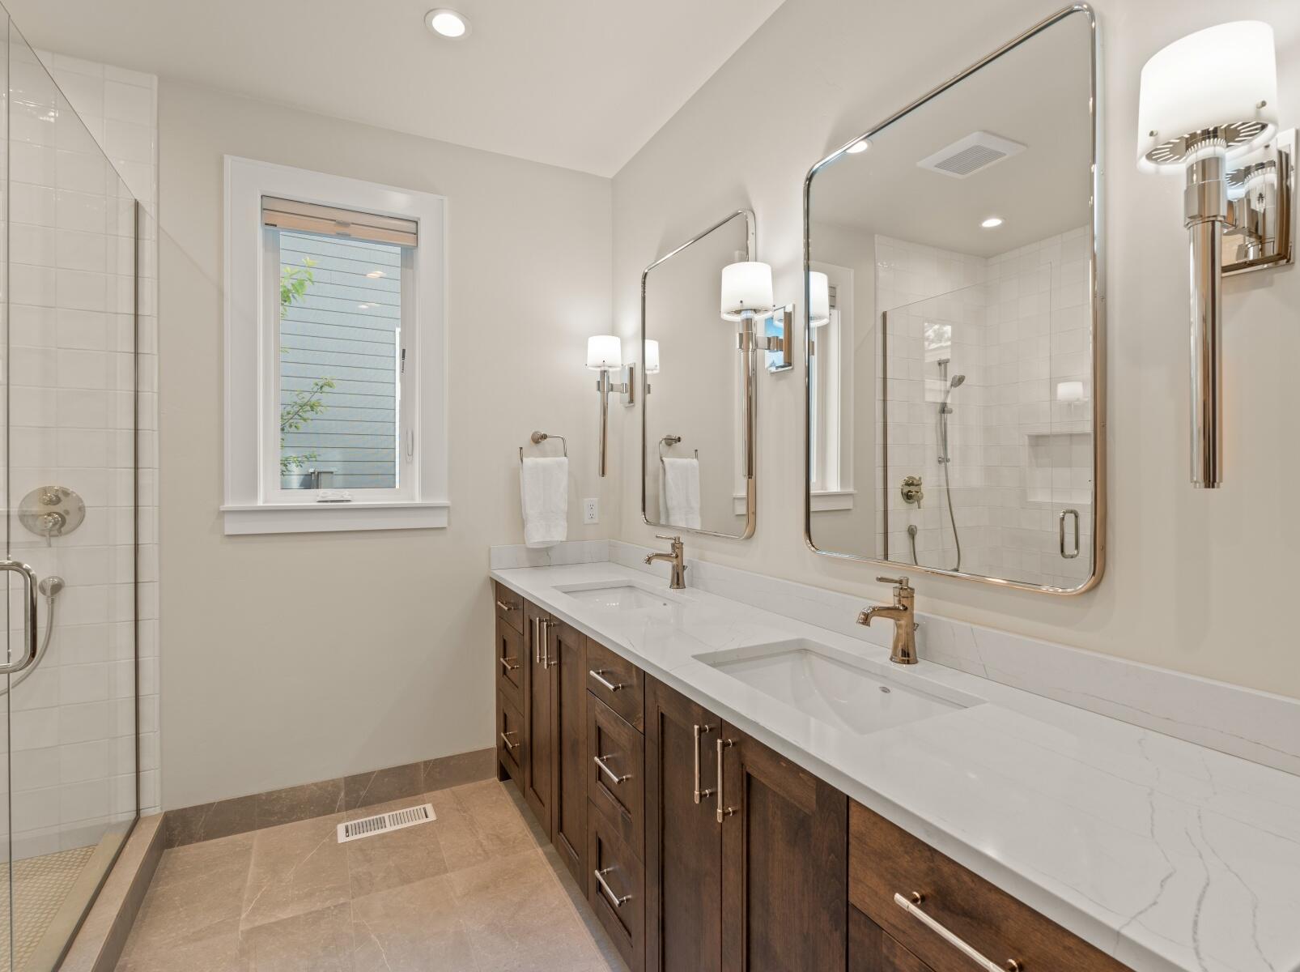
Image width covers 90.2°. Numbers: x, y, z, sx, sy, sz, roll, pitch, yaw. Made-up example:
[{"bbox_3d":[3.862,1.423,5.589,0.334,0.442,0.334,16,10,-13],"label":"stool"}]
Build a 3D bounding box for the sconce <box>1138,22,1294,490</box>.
[{"bbox_3d":[0.786,-0.293,0.901,0.201,0.596,0.154,0,1,-27],"label":"sconce"}]

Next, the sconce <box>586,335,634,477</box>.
[{"bbox_3d":[-0.178,-0.335,2.820,0.201,0.596,0.154,0,1,-27],"label":"sconce"}]

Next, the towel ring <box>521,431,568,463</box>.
[{"bbox_3d":[-0.479,-0.165,2.853,0.215,0.156,0.109,0,1,-27],"label":"towel ring"}]

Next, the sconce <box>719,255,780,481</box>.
[{"bbox_3d":[0.302,-0.320,1.865,0.201,0.596,0.154,0,1,-27],"label":"sconce"}]

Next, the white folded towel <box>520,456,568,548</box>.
[{"bbox_3d":[-0.458,0.074,2.813,0.210,0.399,0.100,0,1,-27],"label":"white folded towel"}]

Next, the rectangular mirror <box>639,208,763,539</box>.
[{"bbox_3d":[0.150,-0.352,2.355,0.033,1.031,0.755,0,1,-27],"label":"rectangular mirror"}]

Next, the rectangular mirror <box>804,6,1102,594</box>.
[{"bbox_3d":[0.607,-0.329,1.444,0.033,1.038,0.751,0,1,-27],"label":"rectangular mirror"}]

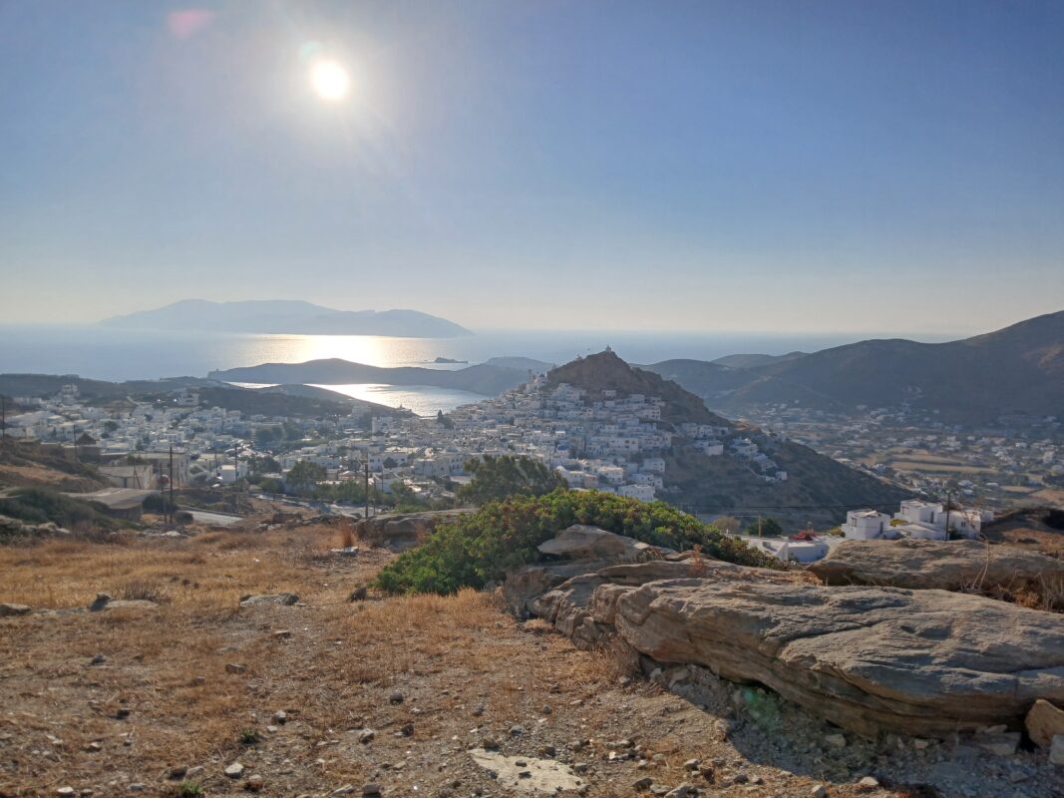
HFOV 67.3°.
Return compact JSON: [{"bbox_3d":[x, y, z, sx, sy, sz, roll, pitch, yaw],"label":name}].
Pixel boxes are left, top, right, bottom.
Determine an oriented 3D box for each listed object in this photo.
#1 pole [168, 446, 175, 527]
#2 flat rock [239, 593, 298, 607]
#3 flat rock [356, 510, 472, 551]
[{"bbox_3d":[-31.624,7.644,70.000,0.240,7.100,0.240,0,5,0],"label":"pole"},{"bbox_3d":[-2.142,1.635,6.500,0.440,0.075,0.230,0,5,-3],"label":"flat rock"},{"bbox_3d":[-1.782,1.954,12.000,1.750,0.500,1.200,0,5,-5],"label":"flat rock"}]

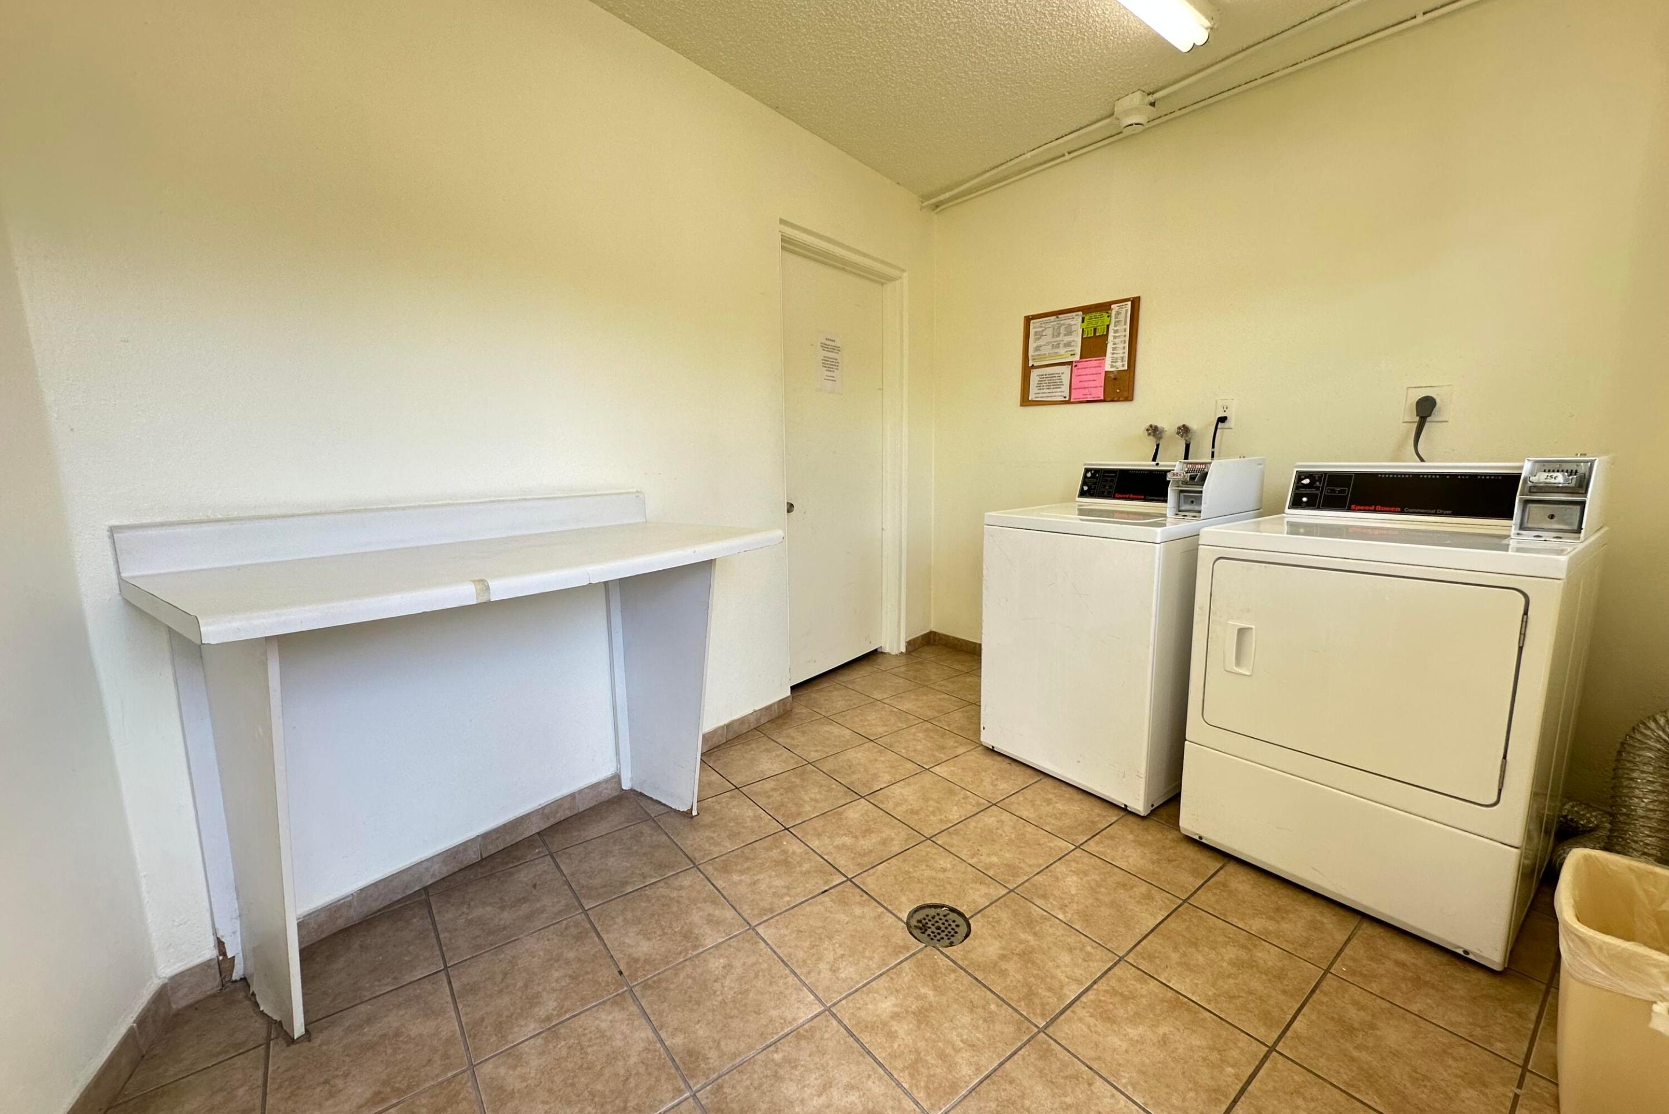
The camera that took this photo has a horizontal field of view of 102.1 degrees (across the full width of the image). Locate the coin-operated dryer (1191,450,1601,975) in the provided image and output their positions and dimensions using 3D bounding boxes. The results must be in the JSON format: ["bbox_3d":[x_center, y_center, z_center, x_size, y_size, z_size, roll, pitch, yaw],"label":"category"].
[{"bbox_3d":[1.490,0.289,1.845,0.685,1.090,0.685,-7,11,-37],"label":"coin-operated dryer"}]

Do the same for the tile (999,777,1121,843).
[{"bbox_3d":[0.739,0.818,2.176,0.300,0.010,0.300,-7,12,-37],"label":"tile"}]

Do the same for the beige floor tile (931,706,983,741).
[{"bbox_3d":[0.600,0.703,2.822,0.298,0.010,0.298,-7,11,-37],"label":"beige floor tile"}]

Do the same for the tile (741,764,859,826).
[{"bbox_3d":[-0.120,0.813,2.301,0.302,0.010,0.302,-8,12,-37],"label":"tile"}]

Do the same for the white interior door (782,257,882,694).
[{"bbox_3d":[-0.035,-0.410,3.393,0.042,2.010,0.910,6,12,37],"label":"white interior door"}]

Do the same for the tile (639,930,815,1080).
[{"bbox_3d":[-0.227,0.937,1.429,0.298,0.010,0.298,-7,11,-37],"label":"tile"}]

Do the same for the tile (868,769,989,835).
[{"bbox_3d":[0.307,0.804,2.217,0.298,0.010,0.298,-7,11,-37],"label":"tile"}]

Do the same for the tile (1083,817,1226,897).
[{"bbox_3d":[0.933,0.854,1.951,0.302,0.010,0.302,-8,12,-37],"label":"tile"}]

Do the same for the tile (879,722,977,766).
[{"bbox_3d":[0.367,0.745,2.673,0.302,0.010,0.302,-8,12,-37],"label":"tile"}]

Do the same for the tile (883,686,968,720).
[{"bbox_3d":[0.421,0.674,3.099,0.302,0.010,0.302,-8,12,-37],"label":"tile"}]

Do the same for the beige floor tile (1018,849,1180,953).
[{"bbox_3d":[0.680,0.880,1.743,0.298,0.010,0.298,-7,11,-37],"label":"beige floor tile"}]

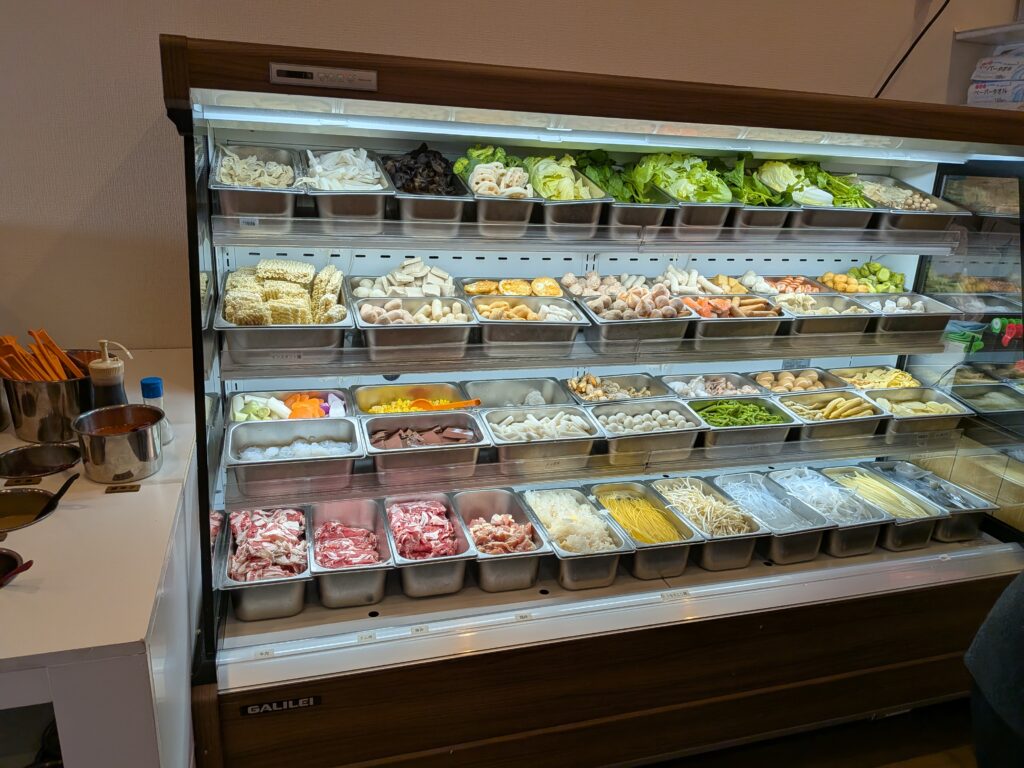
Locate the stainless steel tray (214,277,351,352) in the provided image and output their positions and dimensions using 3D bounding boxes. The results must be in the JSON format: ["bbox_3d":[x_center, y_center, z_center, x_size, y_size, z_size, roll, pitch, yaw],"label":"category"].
[{"bbox_3d":[-0.491,-0.141,1.550,0.265,0.100,0.325,-2,28,-17],"label":"stainless steel tray"}]

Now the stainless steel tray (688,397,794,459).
[{"bbox_3d":[0.582,0.116,1.820,0.265,0.100,0.162,-2,28,-16],"label":"stainless steel tray"}]

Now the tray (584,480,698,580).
[{"bbox_3d":[0.317,0.365,1.790,0.176,0.100,0.325,-2,19,-16],"label":"tray"}]

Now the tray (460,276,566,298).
[{"bbox_3d":[0.010,-0.194,1.804,0.265,0.100,0.162,-2,28,-16],"label":"tray"}]

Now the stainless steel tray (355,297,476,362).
[{"bbox_3d":[-0.220,-0.115,1.605,0.265,0.100,0.162,-2,28,-16],"label":"stainless steel tray"}]

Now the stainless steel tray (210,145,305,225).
[{"bbox_3d":[-0.524,-0.400,1.469,0.162,0.100,0.265,-3,35,-18],"label":"stainless steel tray"}]

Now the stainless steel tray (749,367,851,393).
[{"bbox_3d":[0.788,0.033,1.975,0.265,0.100,0.162,-3,25,-15],"label":"stainless steel tray"}]

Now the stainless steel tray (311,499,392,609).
[{"bbox_3d":[-0.339,0.351,1.475,0.162,0.100,0.265,-1,21,-16],"label":"stainless steel tray"}]

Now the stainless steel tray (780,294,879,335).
[{"bbox_3d":[0.828,-0.162,1.912,0.265,0.100,0.162,-2,28,-16],"label":"stainless steel tray"}]

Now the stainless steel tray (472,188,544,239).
[{"bbox_3d":[-0.050,-0.461,1.755,0.176,0.100,0.325,-2,33,-16],"label":"stainless steel tray"}]

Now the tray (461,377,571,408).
[{"bbox_3d":[0.015,0.066,1.746,0.265,0.100,0.162,-3,26,-17],"label":"tray"}]

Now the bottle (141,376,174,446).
[{"bbox_3d":[-0.701,0.054,1.399,0.061,0.126,0.061,-2,18,-16],"label":"bottle"}]

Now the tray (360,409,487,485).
[{"bbox_3d":[-0.196,0.149,1.585,0.265,0.100,0.162,-2,28,-16],"label":"tray"}]

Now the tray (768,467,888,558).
[{"bbox_3d":[0.831,0.341,1.898,0.176,0.100,0.325,-2,19,-16],"label":"tray"}]

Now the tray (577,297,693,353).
[{"bbox_3d":[0.302,-0.137,1.712,0.265,0.100,0.162,-3,29,-15],"label":"tray"}]

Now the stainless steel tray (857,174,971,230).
[{"bbox_3d":[1.052,-0.490,2.012,0.265,0.100,0.325,-2,33,-16],"label":"stainless steel tray"}]

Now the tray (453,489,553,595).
[{"bbox_3d":[-0.037,0.372,1.701,0.176,0.100,0.325,-2,19,-16],"label":"tray"}]

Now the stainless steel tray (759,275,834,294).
[{"bbox_3d":[0.740,-0.231,1.983,0.265,0.100,0.162,-2,27,-16],"label":"stainless steel tray"}]

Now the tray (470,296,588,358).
[{"bbox_3d":[0.030,-0.135,1.730,0.268,0.100,0.162,-2,29,-16],"label":"tray"}]

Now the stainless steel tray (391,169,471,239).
[{"bbox_3d":[-0.194,-0.410,1.572,0.162,0.100,0.265,-2,34,-16],"label":"stainless steel tray"}]

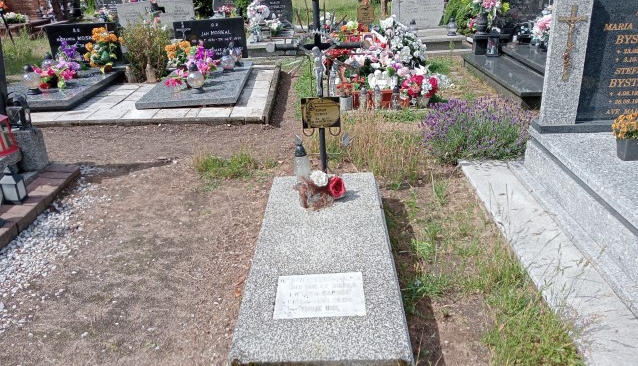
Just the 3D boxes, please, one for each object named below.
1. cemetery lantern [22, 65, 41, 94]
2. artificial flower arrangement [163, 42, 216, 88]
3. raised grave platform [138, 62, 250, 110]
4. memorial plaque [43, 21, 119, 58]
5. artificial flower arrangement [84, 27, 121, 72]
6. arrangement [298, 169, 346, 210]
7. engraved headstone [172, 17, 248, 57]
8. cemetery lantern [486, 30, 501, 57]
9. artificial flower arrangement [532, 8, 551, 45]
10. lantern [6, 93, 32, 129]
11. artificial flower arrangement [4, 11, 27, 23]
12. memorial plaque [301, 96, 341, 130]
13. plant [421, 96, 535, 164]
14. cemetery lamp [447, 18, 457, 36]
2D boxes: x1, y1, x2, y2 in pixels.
[{"bbox_3d":[-3.308,-1.199,5.942,0.190,0.320,0.190,-3,23,0],"label":"cemetery lantern"},{"bbox_3d":[-1.467,-1.356,5.872,0.558,0.465,0.391,-3,24,0],"label":"artificial flower arrangement"},{"bbox_3d":[-1.434,-1.246,6.452,1.034,0.085,2.026,-2,24,0],"label":"raised grave platform"},{"bbox_3d":[-3.353,-1.976,7.405,0.986,0.567,0.084,-3,24,-1],"label":"memorial plaque"},{"bbox_3d":[-2.867,-1.777,6.894,0.446,0.539,0.372,-3,24,0],"label":"artificial flower arrangement"},{"bbox_3d":[0.010,0.033,3.132,0.290,0.160,0.220,-3,23,0],"label":"arrangement"},{"bbox_3d":[-1.577,-2.103,7.551,0.990,0.560,0.080,-5,23,-6],"label":"engraved headstone"},{"bbox_3d":[2.145,-1.734,6.377,0.135,0.307,0.135,-3,24,0],"label":"cemetery lantern"},{"bbox_3d":[2.595,-1.706,5.776,0.360,0.440,0.340,-3,23,0],"label":"artificial flower arrangement"},{"bbox_3d":[-2.160,-0.528,3.741,0.116,0.251,0.116,-3,24,-1],"label":"lantern"},{"bbox_3d":[-6.903,-3.739,11.708,0.520,0.260,0.320,-4,23,-3],"label":"artificial flower arrangement"},{"bbox_3d":[0.020,-0.482,3.656,0.275,0.215,0.020,-2,23,1],"label":"memorial plaque"},{"bbox_3d":[1.213,-0.486,4.059,0.837,0.400,0.688,-3,24,0],"label":"plant"},{"bbox_3d":[2.124,-2.494,8.217,0.140,0.265,0.140,-3,24,0],"label":"cemetery lamp"}]

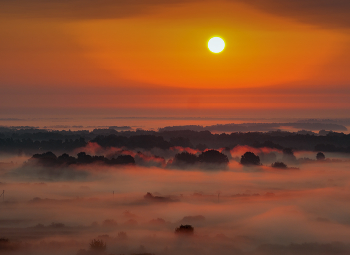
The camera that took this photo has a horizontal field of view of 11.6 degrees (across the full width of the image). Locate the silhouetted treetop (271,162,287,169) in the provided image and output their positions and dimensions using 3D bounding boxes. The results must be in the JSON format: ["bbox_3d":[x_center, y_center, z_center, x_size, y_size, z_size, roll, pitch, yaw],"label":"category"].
[{"bbox_3d":[88.780,33.130,1461.240,13.600,6.800,11.600,0,0,0],"label":"silhouetted treetop"}]

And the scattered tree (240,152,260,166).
[{"bbox_3d":[65.510,28.970,1487.570,16.900,14.700,16.000,0,0,0],"label":"scattered tree"}]

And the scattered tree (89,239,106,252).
[{"bbox_3d":[-26.130,40.680,585.530,5.600,5.400,5.600,0,0,0],"label":"scattered tree"}]

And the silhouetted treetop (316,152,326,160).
[{"bbox_3d":[141.820,29.580,1667.880,9.200,10.700,9.200,0,0,0],"label":"silhouetted treetop"}]

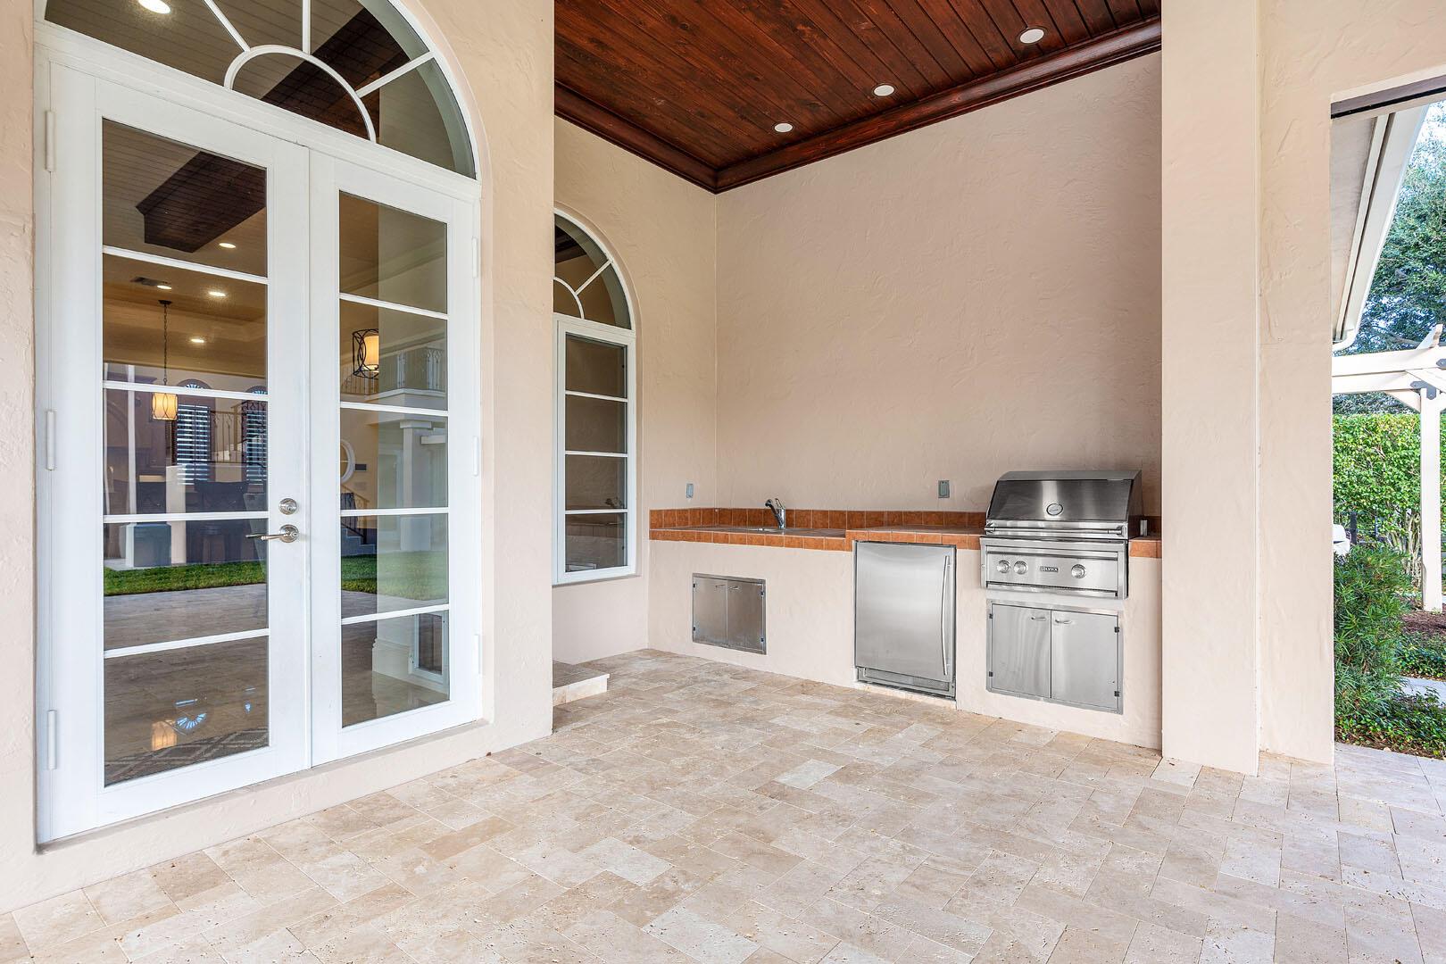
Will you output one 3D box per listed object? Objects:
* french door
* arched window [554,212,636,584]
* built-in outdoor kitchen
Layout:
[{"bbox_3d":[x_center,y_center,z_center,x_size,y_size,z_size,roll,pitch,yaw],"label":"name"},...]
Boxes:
[{"bbox_3d":[-1.675,-0.089,2.871,0.120,2.422,1.543,0,0,39],"label":"french door"},{"bbox_3d":[-1.194,-0.590,4.969,0.120,2.593,1.576,0,0,39],"label":"arched window"},{"bbox_3d":[0.996,0.603,4.751,3.380,1.317,0.859,0,0,39],"label":"built-in outdoor kitchen"}]

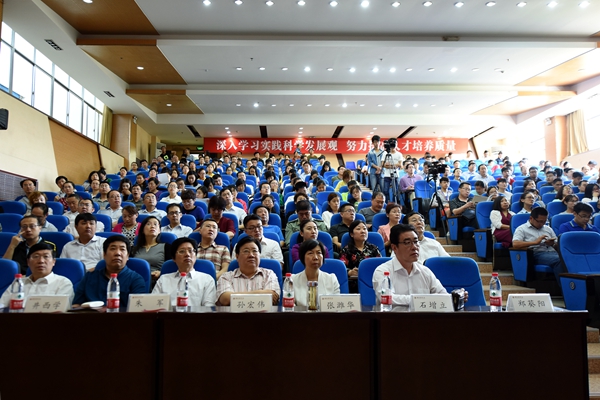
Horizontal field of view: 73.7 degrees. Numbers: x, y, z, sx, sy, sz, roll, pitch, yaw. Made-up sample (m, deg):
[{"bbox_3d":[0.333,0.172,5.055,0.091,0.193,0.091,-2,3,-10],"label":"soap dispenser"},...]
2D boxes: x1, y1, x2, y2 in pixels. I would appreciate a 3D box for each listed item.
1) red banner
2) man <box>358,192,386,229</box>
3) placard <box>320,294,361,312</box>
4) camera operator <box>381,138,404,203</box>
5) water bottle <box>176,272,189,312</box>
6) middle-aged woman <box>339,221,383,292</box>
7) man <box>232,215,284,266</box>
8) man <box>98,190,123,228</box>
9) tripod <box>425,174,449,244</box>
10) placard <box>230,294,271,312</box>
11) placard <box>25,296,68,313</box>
[{"bbox_3d":[1.475,-2.162,16.162,10.550,0.640,0.040,0,-4,0],"label":"red banner"},{"bbox_3d":[0.991,0.474,5.431,0.520,1.164,0.750,0,-4,0],"label":"man"},{"bbox_3d":[0.233,0.597,2.296,0.235,0.108,0.085,0,-4,0],"label":"placard"},{"bbox_3d":[1.976,-0.458,8.497,0.520,1.740,0.500,0,-4,0],"label":"camera operator"},{"bbox_3d":[-0.687,0.543,2.340,0.066,0.235,0.066,0,-4,0],"label":"water bottle"},{"bbox_3d":[0.576,0.785,3.539,0.470,1.200,0.780,1,-4,-9],"label":"middle-aged woman"},{"bbox_3d":[-0.389,0.749,3.541,0.520,1.240,0.780,0,-4,-6],"label":"man"},{"bbox_3d":[-2.526,0.492,5.210,0.500,1.250,0.780,0,-4,-6],"label":"man"},{"bbox_3d":[2.390,0.162,7.004,0.620,1.250,0.620,0,-4,0],"label":"tripod"},{"bbox_3d":[-0.284,0.597,2.296,0.235,0.108,0.085,0,-4,0],"label":"placard"},{"bbox_3d":[-1.321,0.545,2.091,0.225,0.105,0.080,0,-4,0],"label":"placard"}]

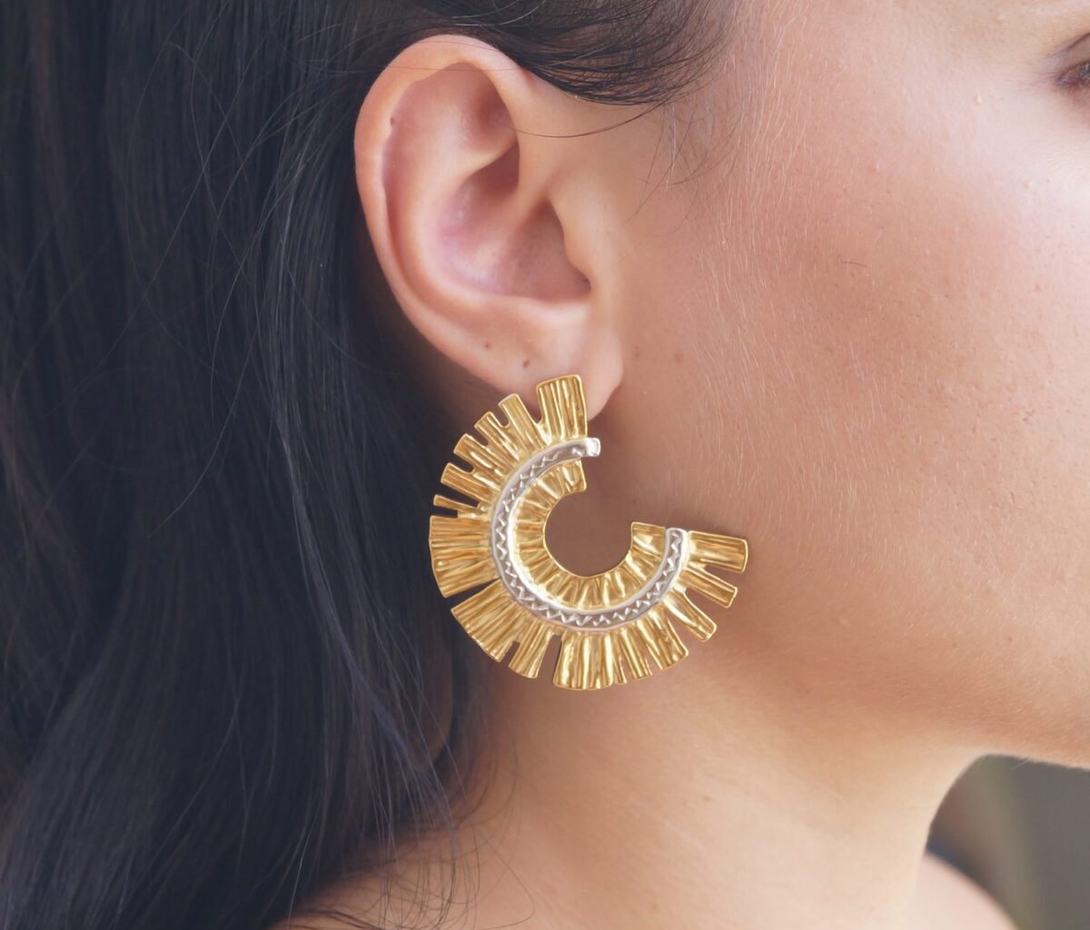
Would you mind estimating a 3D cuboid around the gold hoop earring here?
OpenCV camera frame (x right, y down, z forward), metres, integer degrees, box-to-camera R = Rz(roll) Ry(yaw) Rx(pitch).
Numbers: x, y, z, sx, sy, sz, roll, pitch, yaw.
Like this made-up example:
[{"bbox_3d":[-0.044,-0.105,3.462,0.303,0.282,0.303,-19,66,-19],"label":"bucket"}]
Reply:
[{"bbox_3d":[0.007,0.011,0.435,0.051,0.051,0.006,0,1,-5],"label":"gold hoop earring"}]

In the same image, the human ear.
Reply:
[{"bbox_3d":[-0.009,-0.037,0.436,0.037,0.064,0.023,-13,2,-11],"label":"human ear"}]

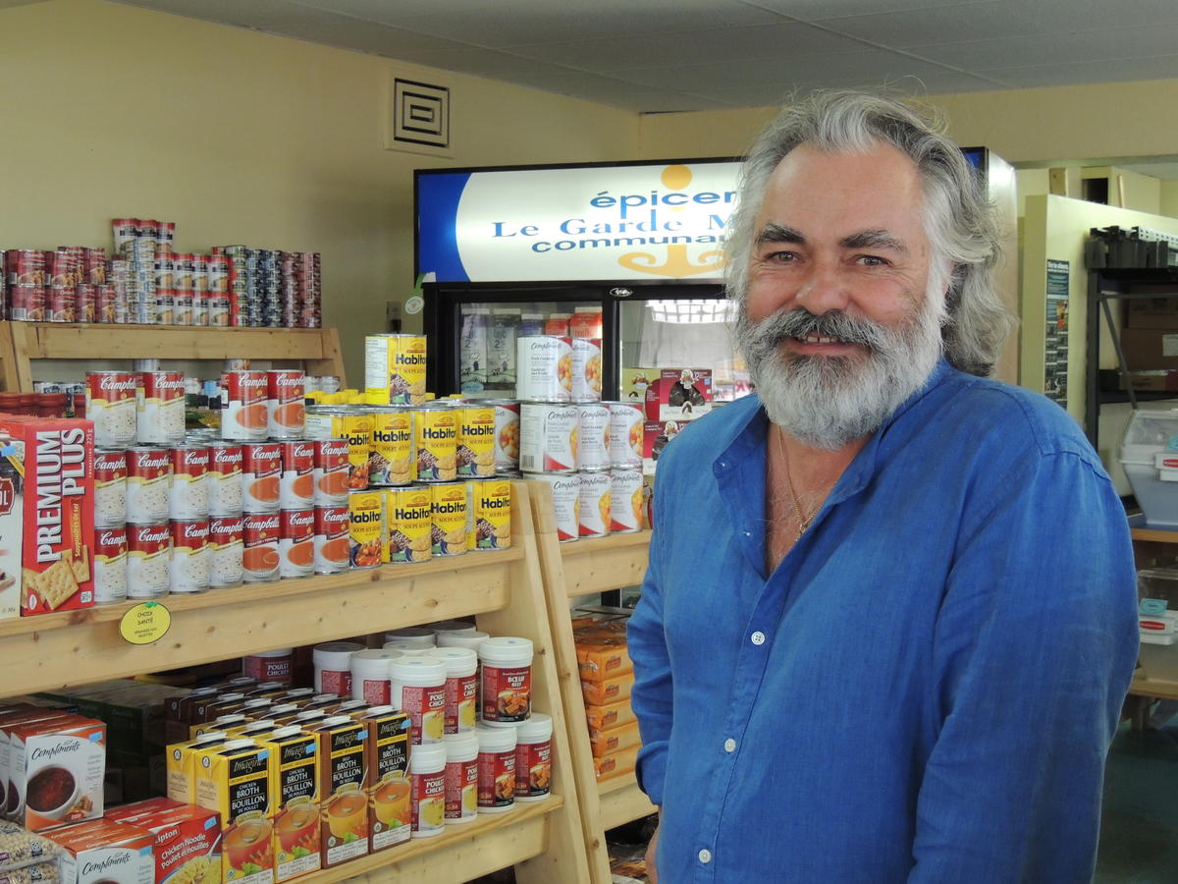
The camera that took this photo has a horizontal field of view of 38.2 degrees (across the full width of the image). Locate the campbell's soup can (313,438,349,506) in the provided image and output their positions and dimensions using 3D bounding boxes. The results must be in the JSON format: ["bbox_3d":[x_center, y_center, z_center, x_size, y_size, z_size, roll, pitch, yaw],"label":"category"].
[{"bbox_3d":[-0.395,0.043,2.564,0.067,0.102,0.067,0,3,0],"label":"campbell's soup can"}]

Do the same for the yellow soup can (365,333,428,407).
[{"bbox_3d":[-0.325,-0.120,2.870,0.102,0.119,0.102,0,3,0],"label":"yellow soup can"}]

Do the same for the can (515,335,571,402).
[{"bbox_3d":[-0.079,-0.134,3.112,0.102,0.119,0.102,0,3,0],"label":"can"}]

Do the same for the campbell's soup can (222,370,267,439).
[{"bbox_3d":[-0.512,-0.054,2.529,0.066,0.102,0.066,0,3,0],"label":"campbell's soup can"}]

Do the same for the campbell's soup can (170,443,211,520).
[{"bbox_3d":[-0.558,0.054,2.347,0.067,0.102,0.067,0,3,0],"label":"campbell's soup can"}]

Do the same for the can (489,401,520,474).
[{"bbox_3d":[-0.173,-0.010,3.037,0.102,0.119,0.102,0,3,0],"label":"can"}]

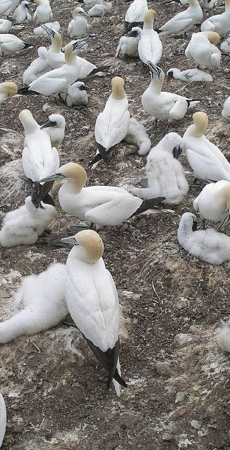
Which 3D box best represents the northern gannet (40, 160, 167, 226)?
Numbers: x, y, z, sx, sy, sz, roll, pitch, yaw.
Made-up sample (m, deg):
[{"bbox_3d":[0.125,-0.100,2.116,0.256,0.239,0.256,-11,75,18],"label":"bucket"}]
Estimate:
[{"bbox_3d":[-0.062,-0.140,3.096,0.590,0.370,0.210,-3,30,-5],"label":"northern gannet"}]

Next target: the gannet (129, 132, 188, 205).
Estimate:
[{"bbox_3d":[0.241,-0.307,3.560,0.280,0.360,0.280,0,25,5],"label":"gannet"}]

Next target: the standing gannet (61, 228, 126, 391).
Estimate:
[{"bbox_3d":[-0.069,0.261,2.359,0.220,0.420,0.520,-9,31,-15],"label":"standing gannet"}]

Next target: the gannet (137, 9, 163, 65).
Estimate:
[{"bbox_3d":[0.303,-1.625,5.568,0.210,0.440,0.500,-1,30,-2],"label":"gannet"}]

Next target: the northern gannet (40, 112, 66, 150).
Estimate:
[{"bbox_3d":[-0.439,-0.582,4.131,0.220,0.340,0.320,-20,34,-26],"label":"northern gannet"}]

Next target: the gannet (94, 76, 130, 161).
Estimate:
[{"bbox_3d":[-0.046,-0.680,4.180,0.220,0.460,0.620,6,26,16],"label":"gannet"}]

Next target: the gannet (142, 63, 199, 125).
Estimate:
[{"bbox_3d":[0.378,-0.892,4.306,0.520,0.500,0.220,-29,38,-35],"label":"gannet"}]

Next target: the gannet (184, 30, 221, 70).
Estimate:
[{"bbox_3d":[0.726,-1.436,5.248,0.240,0.370,0.450,9,33,21],"label":"gannet"}]

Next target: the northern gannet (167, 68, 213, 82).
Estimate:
[{"bbox_3d":[0.603,-1.192,5.126,0.360,0.110,0.150,-5,30,-2],"label":"northern gannet"}]

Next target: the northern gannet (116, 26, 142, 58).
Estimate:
[{"bbox_3d":[0.145,-1.647,5.769,0.250,0.320,0.320,9,33,21],"label":"northern gannet"}]

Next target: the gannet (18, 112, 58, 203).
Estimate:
[{"bbox_3d":[-0.422,-0.382,3.461,0.220,0.420,0.520,-7,31,-11],"label":"gannet"}]

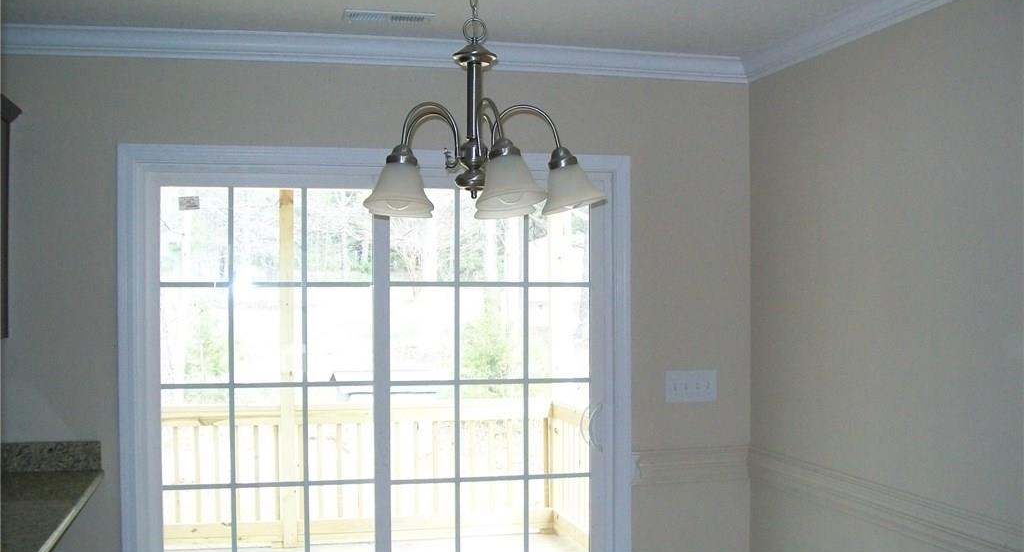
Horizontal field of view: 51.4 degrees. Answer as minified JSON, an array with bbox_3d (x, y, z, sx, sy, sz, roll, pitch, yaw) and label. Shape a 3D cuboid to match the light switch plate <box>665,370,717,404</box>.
[{"bbox_3d":[0.697,0.432,4.144,0.212,0.121,0.009,0,-1,-14],"label":"light switch plate"}]

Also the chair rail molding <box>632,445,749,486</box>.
[{"bbox_3d":[0.688,0.735,4.129,0.480,0.136,0.028,0,-1,-14],"label":"chair rail molding"}]

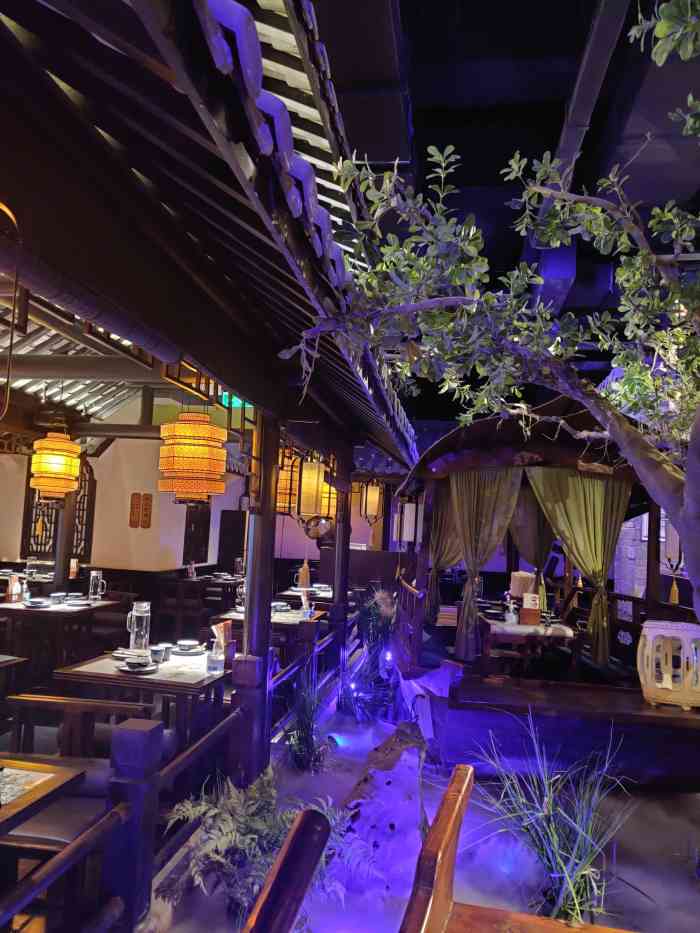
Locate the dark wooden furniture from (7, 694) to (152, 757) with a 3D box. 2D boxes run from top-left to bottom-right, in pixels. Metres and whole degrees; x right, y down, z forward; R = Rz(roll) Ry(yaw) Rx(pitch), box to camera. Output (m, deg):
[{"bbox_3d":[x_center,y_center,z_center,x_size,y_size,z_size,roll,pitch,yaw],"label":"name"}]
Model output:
[{"bbox_3d":[-1.175,1.336,2.776,0.580,0.780,0.480,2,-5,9],"label":"dark wooden furniture"}]

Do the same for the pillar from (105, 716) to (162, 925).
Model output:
[{"bbox_3d":[-0.755,1.278,2.506,0.130,0.750,0.135,2,-5,9],"label":"pillar"}]

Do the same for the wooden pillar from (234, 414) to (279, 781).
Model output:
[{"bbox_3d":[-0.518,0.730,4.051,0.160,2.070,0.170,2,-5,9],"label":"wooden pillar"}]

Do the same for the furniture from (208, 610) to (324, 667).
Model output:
[{"bbox_3d":[-0.696,1.657,6.299,0.830,0.750,0.920,2,-5,9],"label":"furniture"}]

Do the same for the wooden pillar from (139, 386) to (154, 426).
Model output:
[{"bbox_3d":[-1.992,-0.598,7.144,0.100,0.400,0.100,2,-5,9],"label":"wooden pillar"}]

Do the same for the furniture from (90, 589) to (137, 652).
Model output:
[{"bbox_3d":[-2.317,1.621,6.947,0.530,0.780,0.520,2,-5,9],"label":"furniture"}]

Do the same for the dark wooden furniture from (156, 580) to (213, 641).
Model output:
[{"bbox_3d":[-1.972,1.770,8.608,0.570,0.780,0.520,2,-5,9],"label":"dark wooden furniture"}]

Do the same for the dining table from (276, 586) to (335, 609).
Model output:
[{"bbox_3d":[-0.371,1.838,8.366,0.820,0.750,0.920,2,-5,9],"label":"dining table"}]

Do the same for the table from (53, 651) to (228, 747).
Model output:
[{"bbox_3d":[-1.060,1.452,3.966,0.800,0.750,0.930,2,-5,9],"label":"table"}]

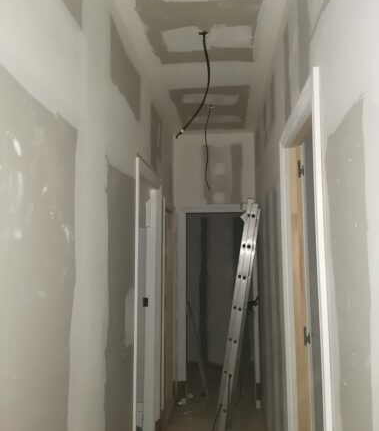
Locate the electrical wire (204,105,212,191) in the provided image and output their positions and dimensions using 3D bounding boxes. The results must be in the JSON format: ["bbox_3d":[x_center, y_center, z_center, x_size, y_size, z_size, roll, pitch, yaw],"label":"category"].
[{"bbox_3d":[0.181,-0.641,3.621,0.062,0.827,0.060,-1,-6,5],"label":"electrical wire"}]

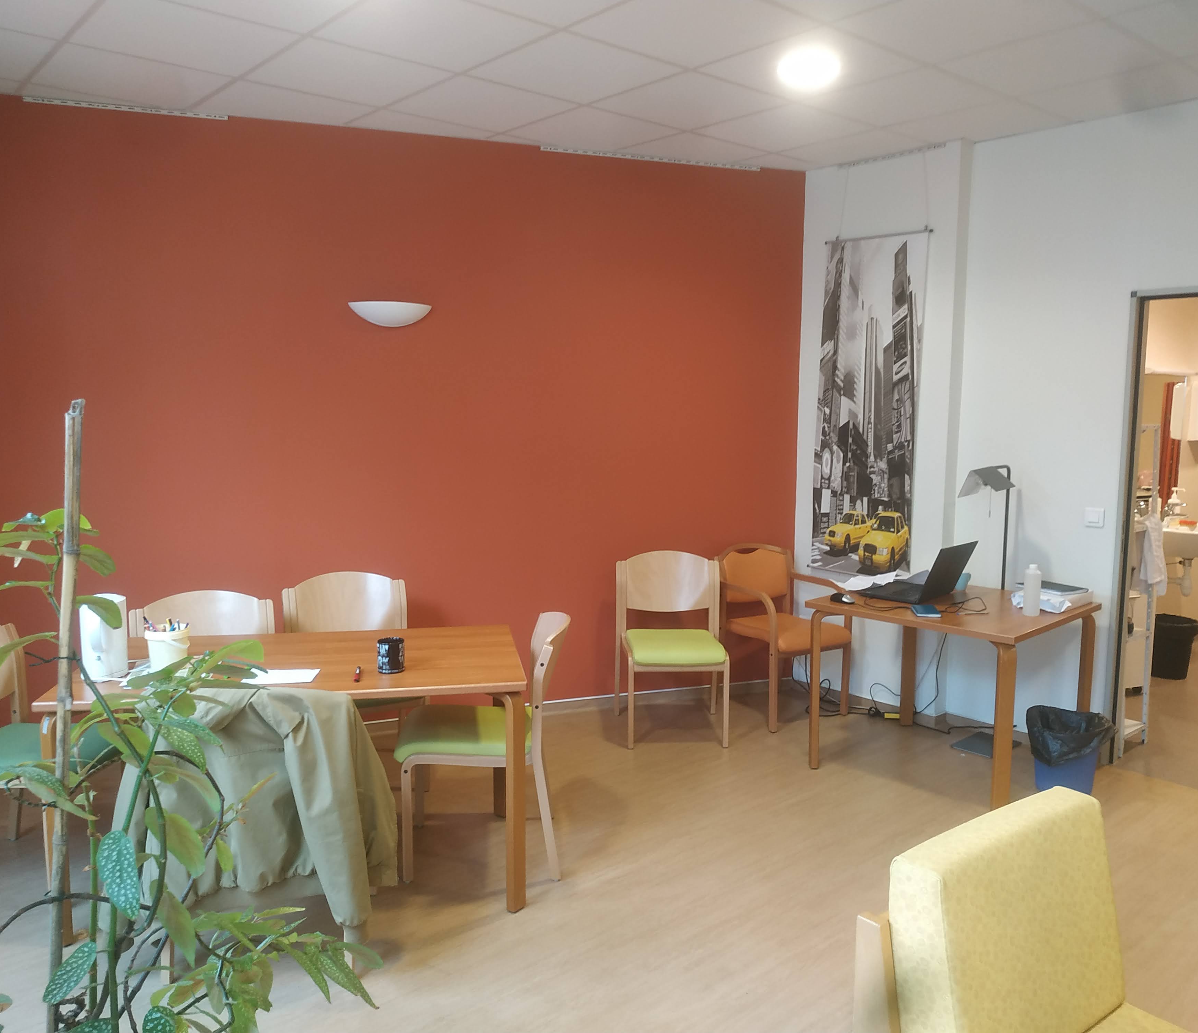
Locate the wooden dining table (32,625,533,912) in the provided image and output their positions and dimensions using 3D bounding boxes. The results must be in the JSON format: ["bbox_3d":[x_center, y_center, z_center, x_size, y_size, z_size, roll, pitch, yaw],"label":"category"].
[{"bbox_3d":[-0.959,0.837,3.192,1.372,0.741,0.793,-1,6,-9],"label":"wooden dining table"}]

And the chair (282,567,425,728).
[{"bbox_3d":[-1.019,0.691,3.995,0.510,0.850,0.575,-2,7,-22],"label":"chair"}]

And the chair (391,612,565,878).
[{"bbox_3d":[-0.392,0.763,3.349,0.580,0.855,0.510,0,6,-3],"label":"chair"}]

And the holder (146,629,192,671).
[{"bbox_3d":[-1.355,0.417,2.995,0.130,0.131,0.130,-3,7,-25],"label":"holder"}]

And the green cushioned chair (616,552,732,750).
[{"bbox_3d":[0.355,0.629,4.627,0.514,0.843,0.529,0,8,-3],"label":"green cushioned chair"}]

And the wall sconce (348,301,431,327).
[{"bbox_3d":[-0.929,-0.909,4.290,0.372,0.103,0.108,-3,8,-20],"label":"wall sconce"}]

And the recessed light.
[{"bbox_3d":[0.744,-1.576,3.376,0.206,0.034,0.206,-6,10,-40],"label":"recessed light"}]

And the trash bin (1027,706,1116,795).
[{"bbox_3d":[1.949,0.988,3.959,0.319,0.323,0.319,-6,10,-40],"label":"trash bin"}]

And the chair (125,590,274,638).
[{"bbox_3d":[-1.490,0.758,3.622,0.514,0.843,0.529,-3,8,-20],"label":"chair"}]

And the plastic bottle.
[{"bbox_3d":[1.799,0.299,3.952,0.071,0.204,0.071,-6,10,-40],"label":"plastic bottle"}]

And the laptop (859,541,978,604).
[{"bbox_3d":[1.431,0.232,4.260,0.361,0.248,0.375,6,9,43],"label":"laptop"}]

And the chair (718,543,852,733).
[{"bbox_3d":[0.936,0.588,4.939,0.555,0.855,0.540,-4,8,-33],"label":"chair"}]

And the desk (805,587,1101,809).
[{"bbox_3d":[1.530,0.738,4.157,0.911,0.735,0.895,-6,9,-44],"label":"desk"}]

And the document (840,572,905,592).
[{"bbox_3d":[1.316,0.304,4.474,0.300,0.055,0.210,-6,9,-44],"label":"document"}]

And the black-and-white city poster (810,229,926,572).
[{"bbox_3d":[1.341,-0.541,4.807,0.020,1.686,0.613,-6,10,-40],"label":"black-and-white city poster"}]

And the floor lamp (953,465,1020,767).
[{"bbox_3d":[1.795,0.431,4.390,0.377,1.309,0.211,-6,10,-40],"label":"floor lamp"}]

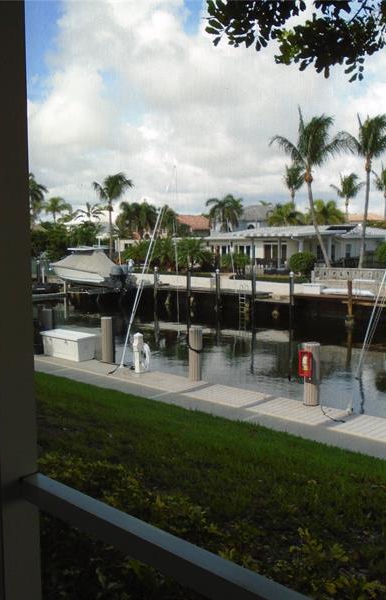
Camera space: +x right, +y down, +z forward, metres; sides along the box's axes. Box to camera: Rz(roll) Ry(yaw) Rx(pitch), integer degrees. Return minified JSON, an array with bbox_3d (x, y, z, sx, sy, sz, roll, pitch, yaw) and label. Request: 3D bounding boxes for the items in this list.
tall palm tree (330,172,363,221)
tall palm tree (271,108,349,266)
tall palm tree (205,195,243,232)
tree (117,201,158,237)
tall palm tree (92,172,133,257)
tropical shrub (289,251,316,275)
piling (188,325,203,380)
[{"bbox_3d":[20.927,-11.334,81.648,4.600,12.099,4.600,0,5,0],"label":"tall palm tree"},{"bbox_3d":[7.804,-7.122,39.687,5.100,11.224,4.800,0,5,0],"label":"tall palm tree"},{"bbox_3d":[3.920,-8.873,74.803,4.800,8.572,4.800,0,5,0],"label":"tall palm tree"},{"bbox_3d":[-7.214,-8.853,77.824,5.100,8.110,5.000,0,5,0],"label":"tree"},{"bbox_3d":[-7.649,-7.511,56.778,4.000,9.147,4.000,0,5,0],"label":"tall palm tree"},{"bbox_3d":[7.659,-2.584,42.103,1.800,1.761,1.750,0,5,0],"label":"tropical shrub"},{"bbox_3d":[0.071,1.360,14.939,0.320,1.344,0.320,0,5,0],"label":"piling"}]

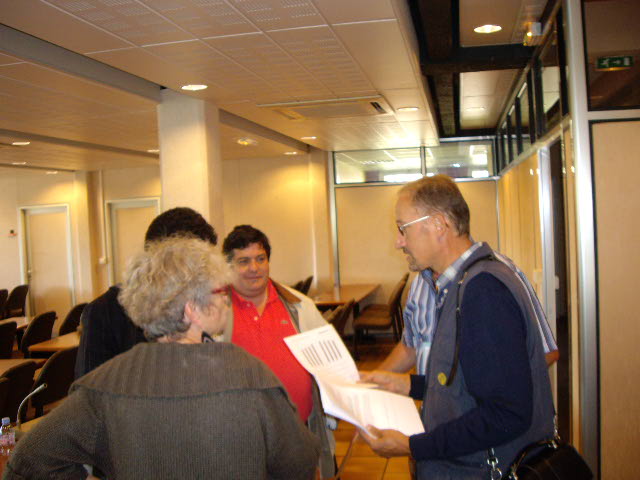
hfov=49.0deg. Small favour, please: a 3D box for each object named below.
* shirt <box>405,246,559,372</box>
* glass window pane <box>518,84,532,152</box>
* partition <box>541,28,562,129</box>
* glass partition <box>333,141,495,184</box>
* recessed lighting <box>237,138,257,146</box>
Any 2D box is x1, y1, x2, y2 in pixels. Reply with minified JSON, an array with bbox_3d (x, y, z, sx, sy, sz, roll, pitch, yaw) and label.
[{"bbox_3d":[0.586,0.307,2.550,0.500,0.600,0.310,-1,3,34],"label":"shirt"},{"bbox_3d":[1.639,-0.967,5.649,0.050,0.490,0.750,-2,2,11],"label":"glass window pane"},{"bbox_3d":[1.323,-0.889,4.062,0.050,0.490,0.750,-2,2,11],"label":"partition"},{"bbox_3d":[1.241,-1.054,9.624,2.180,0.490,0.060,-2,2,11],"label":"glass partition"},{"bbox_3d":[-0.798,-1.058,7.625,0.190,0.055,0.190,-2,2,11],"label":"recessed lighting"}]

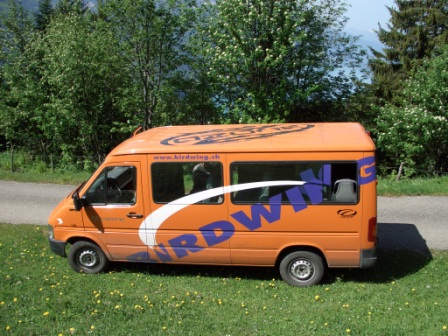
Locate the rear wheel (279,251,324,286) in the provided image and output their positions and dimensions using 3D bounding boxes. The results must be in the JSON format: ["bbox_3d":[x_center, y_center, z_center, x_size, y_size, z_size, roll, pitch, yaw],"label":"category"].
[{"bbox_3d":[1.234,1.567,6.770,0.680,0.680,0.220,0,17,9],"label":"rear wheel"}]

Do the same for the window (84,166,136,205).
[{"bbox_3d":[-1.792,0.270,6.774,0.820,0.613,0.070,0,17,9],"label":"window"}]

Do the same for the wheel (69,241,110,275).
[{"bbox_3d":[-2.276,1.513,7.303,0.680,0.680,0.220,-2,17,4],"label":"wheel"}]

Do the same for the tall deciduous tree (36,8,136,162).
[{"bbox_3d":[-4.678,-2.642,14.531,3.402,5.380,3.300,-3,16,0],"label":"tall deciduous tree"}]

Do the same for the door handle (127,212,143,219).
[{"bbox_3d":[-1.406,0.752,6.731,0.260,0.090,0.060,0,17,9],"label":"door handle"}]

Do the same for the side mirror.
[{"bbox_3d":[-2.283,0.518,6.701,0.130,0.280,0.210,0,17,9],"label":"side mirror"}]

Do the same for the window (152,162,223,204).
[{"bbox_3d":[-0.561,0.238,6.553,1.124,0.656,0.070,0,17,9],"label":"window"}]

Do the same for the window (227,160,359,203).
[{"bbox_3d":[1.025,0.216,6.300,1.874,0.665,0.070,0,17,9],"label":"window"}]

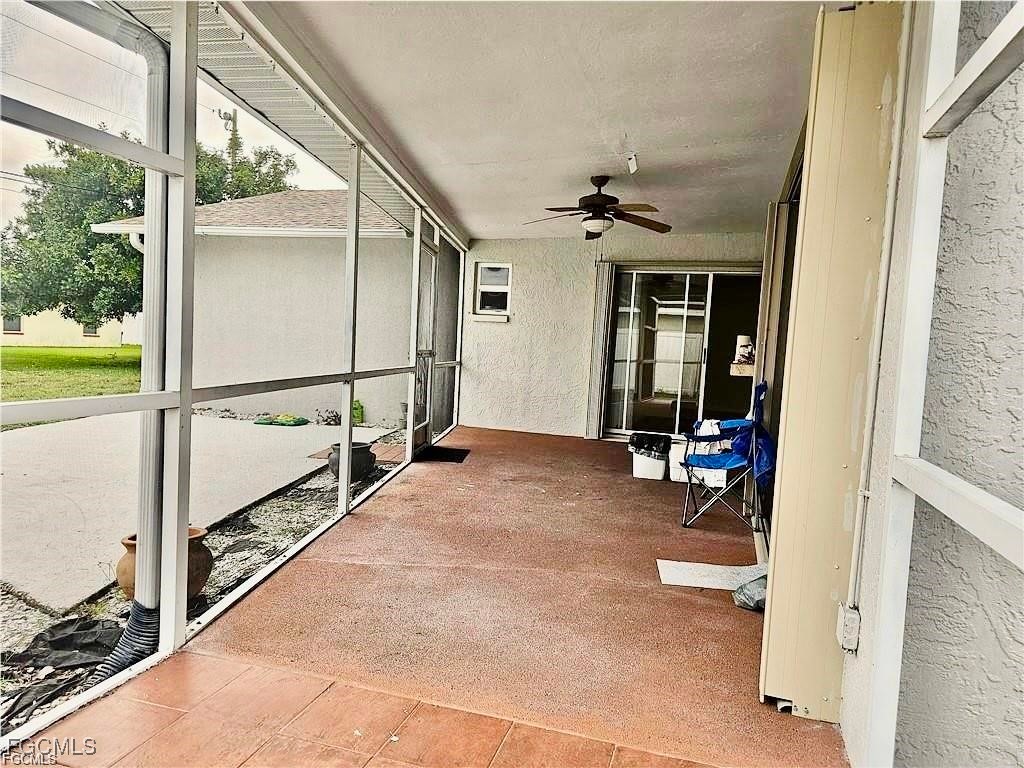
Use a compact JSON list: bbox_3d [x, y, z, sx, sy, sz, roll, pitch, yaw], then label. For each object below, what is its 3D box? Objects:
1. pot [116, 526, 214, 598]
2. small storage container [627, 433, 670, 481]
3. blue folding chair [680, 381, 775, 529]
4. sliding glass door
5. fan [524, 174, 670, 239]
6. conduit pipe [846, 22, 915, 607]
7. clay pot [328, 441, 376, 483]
[{"bbox_3d":[-1.612,0.835,3.181,0.445,0.310,0.445,3,4,0],"label":"pot"},{"bbox_3d":[1.243,0.648,6.188,0.380,0.410,0.310,4,4,18],"label":"small storage container"},{"bbox_3d":[1.483,0.469,4.660,0.610,1.000,0.730,4,4,18],"label":"blue folding chair"},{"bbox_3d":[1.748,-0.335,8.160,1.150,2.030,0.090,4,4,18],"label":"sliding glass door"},{"bbox_3d":[0.680,-1.398,5.311,1.240,0.440,1.240,4,4,18],"label":"fan"},{"bbox_3d":[1.085,-0.236,2.005,0.035,1.870,0.035,4,4,18],"label":"conduit pipe"},{"bbox_3d":[-1.364,0.668,5.848,0.405,0.290,0.405,3,4,0],"label":"clay pot"}]

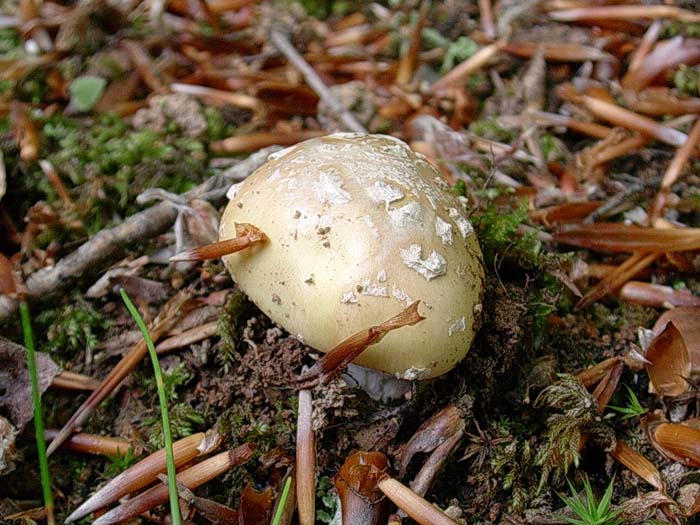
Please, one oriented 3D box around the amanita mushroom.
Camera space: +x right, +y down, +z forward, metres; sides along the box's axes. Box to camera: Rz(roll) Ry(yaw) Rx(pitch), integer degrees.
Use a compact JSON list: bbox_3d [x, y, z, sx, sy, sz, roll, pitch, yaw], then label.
[{"bbox_3d":[0.003,-0.004,0.200,0.041,0.026,0.041,23,27,-12],"label":"amanita mushroom"}]

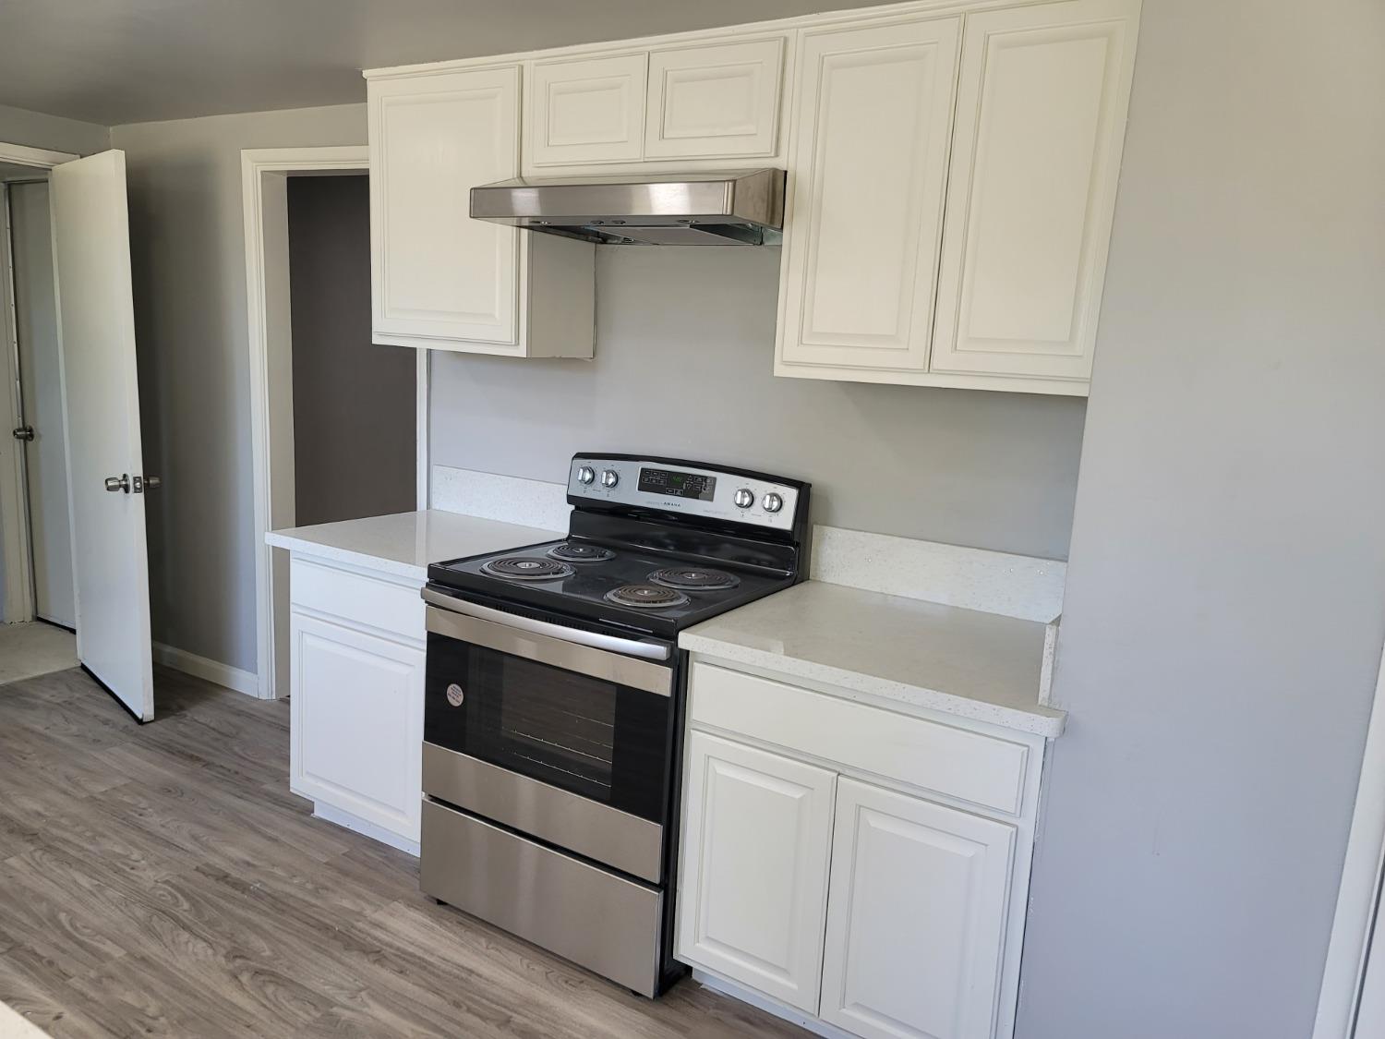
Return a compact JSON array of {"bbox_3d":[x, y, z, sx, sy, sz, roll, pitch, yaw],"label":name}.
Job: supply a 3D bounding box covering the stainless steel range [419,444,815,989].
[{"bbox_3d":[-0.212,0.458,2.643,0.757,1.180,0.705,9,12,31],"label":"stainless steel range"}]

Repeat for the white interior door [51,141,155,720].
[{"bbox_3d":[-2.269,-0.312,3.839,0.806,2.035,0.036,13,14,44],"label":"white interior door"}]

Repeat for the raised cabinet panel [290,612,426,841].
[{"bbox_3d":[-0.939,0.586,2.812,0.566,0.557,0.020,9,12,31],"label":"raised cabinet panel"}]

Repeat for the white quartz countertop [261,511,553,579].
[{"bbox_3d":[-0.775,0.061,2.989,0.655,0.034,0.658,9,12,31],"label":"white quartz countertop"}]

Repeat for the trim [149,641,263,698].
[{"bbox_3d":[-2.146,0.619,4.307,0.875,0.100,0.015,9,12,31],"label":"trim"}]

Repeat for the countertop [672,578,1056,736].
[{"bbox_3d":[0.478,0.270,2.220,0.781,0.034,0.662,9,12,31],"label":"countertop"}]

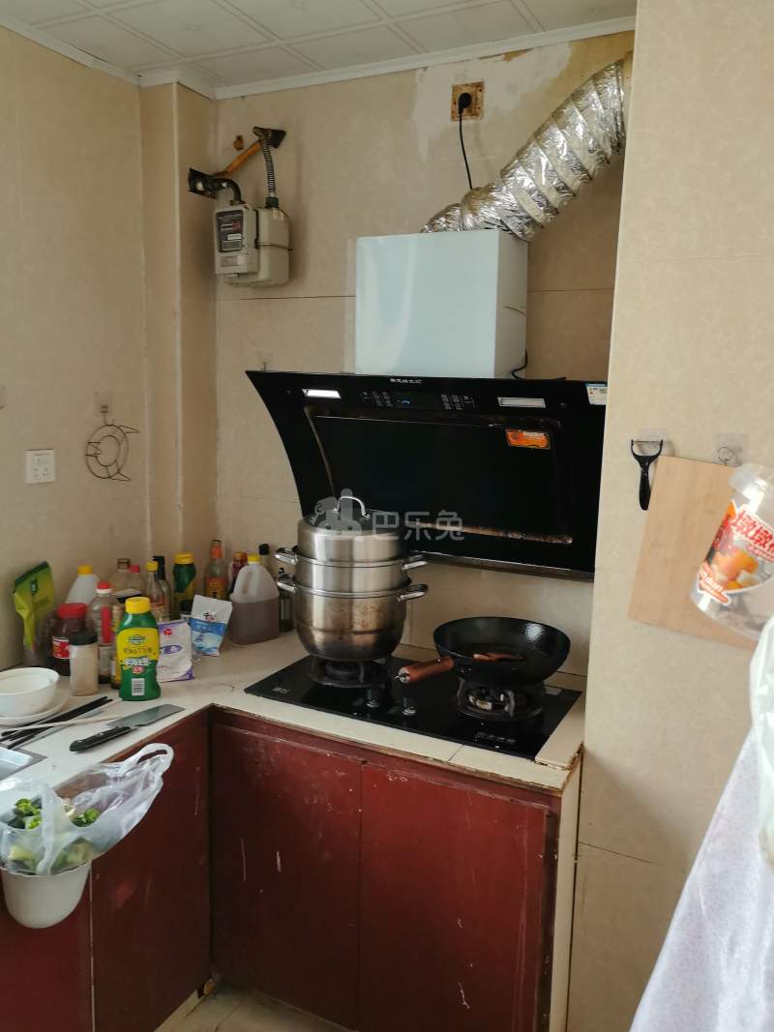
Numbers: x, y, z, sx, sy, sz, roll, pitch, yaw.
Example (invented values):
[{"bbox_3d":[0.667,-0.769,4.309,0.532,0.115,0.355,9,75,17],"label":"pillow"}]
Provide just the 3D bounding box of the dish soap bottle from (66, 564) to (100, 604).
[{"bbox_3d":[-0.790,0.254,2.123,0.125,0.245,0.110,-2,10,-21],"label":"dish soap bottle"}]

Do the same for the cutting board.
[{"bbox_3d":[0.622,0.070,1.531,0.260,0.330,0.018,12,13,25],"label":"cutting board"}]

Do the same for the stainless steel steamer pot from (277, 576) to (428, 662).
[{"bbox_3d":[-0.086,0.251,2.016,0.370,0.182,0.285,3,9,9],"label":"stainless steel steamer pot"}]

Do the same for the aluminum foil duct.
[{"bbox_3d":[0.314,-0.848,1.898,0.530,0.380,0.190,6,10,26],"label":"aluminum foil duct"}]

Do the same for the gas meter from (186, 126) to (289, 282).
[{"bbox_3d":[-0.425,-0.860,2.271,0.245,0.420,0.180,6,10,26],"label":"gas meter"}]

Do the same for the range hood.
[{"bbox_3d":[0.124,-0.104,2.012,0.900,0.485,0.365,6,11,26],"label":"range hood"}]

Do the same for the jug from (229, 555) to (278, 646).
[{"bbox_3d":[-0.387,0.236,2.362,0.128,0.252,0.095,-7,12,-42],"label":"jug"}]

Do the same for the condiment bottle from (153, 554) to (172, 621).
[{"bbox_3d":[-0.638,0.235,2.268,0.068,0.245,0.068,-2,10,-21],"label":"condiment bottle"}]

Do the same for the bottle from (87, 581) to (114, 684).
[{"bbox_3d":[-0.699,0.288,1.999,0.058,0.247,0.058,-2,10,-19],"label":"bottle"}]

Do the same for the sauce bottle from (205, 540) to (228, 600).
[{"bbox_3d":[-0.521,0.208,2.458,0.071,0.268,0.071,0,9,-12],"label":"sauce bottle"}]

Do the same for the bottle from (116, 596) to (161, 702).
[{"bbox_3d":[-0.577,0.309,1.875,0.095,0.228,0.064,-1,10,-15],"label":"bottle"}]

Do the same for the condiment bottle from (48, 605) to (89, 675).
[{"bbox_3d":[-0.803,0.315,2.066,0.110,0.168,0.110,-2,10,-22],"label":"condiment bottle"}]

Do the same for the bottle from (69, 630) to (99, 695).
[{"bbox_3d":[-0.714,0.348,1.897,0.061,0.136,0.061,-2,10,-21],"label":"bottle"}]

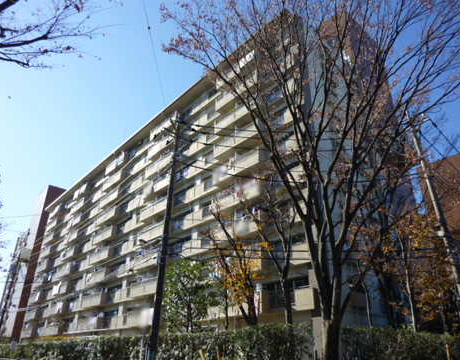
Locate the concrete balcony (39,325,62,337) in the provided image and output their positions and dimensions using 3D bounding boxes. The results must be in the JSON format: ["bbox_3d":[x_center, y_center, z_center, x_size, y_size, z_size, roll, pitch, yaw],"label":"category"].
[{"bbox_3d":[-24.587,21.112,49.114,1.200,1.304,5.346,22,-34,-37],"label":"concrete balcony"}]

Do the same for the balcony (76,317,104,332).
[{"bbox_3d":[-15.954,16.921,40.482,1.150,1.330,5.330,22,-34,-37],"label":"balcony"}]

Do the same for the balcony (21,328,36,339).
[{"bbox_3d":[-33.447,25.598,57.964,1.150,1.370,5.130,22,-34,-37],"label":"balcony"}]

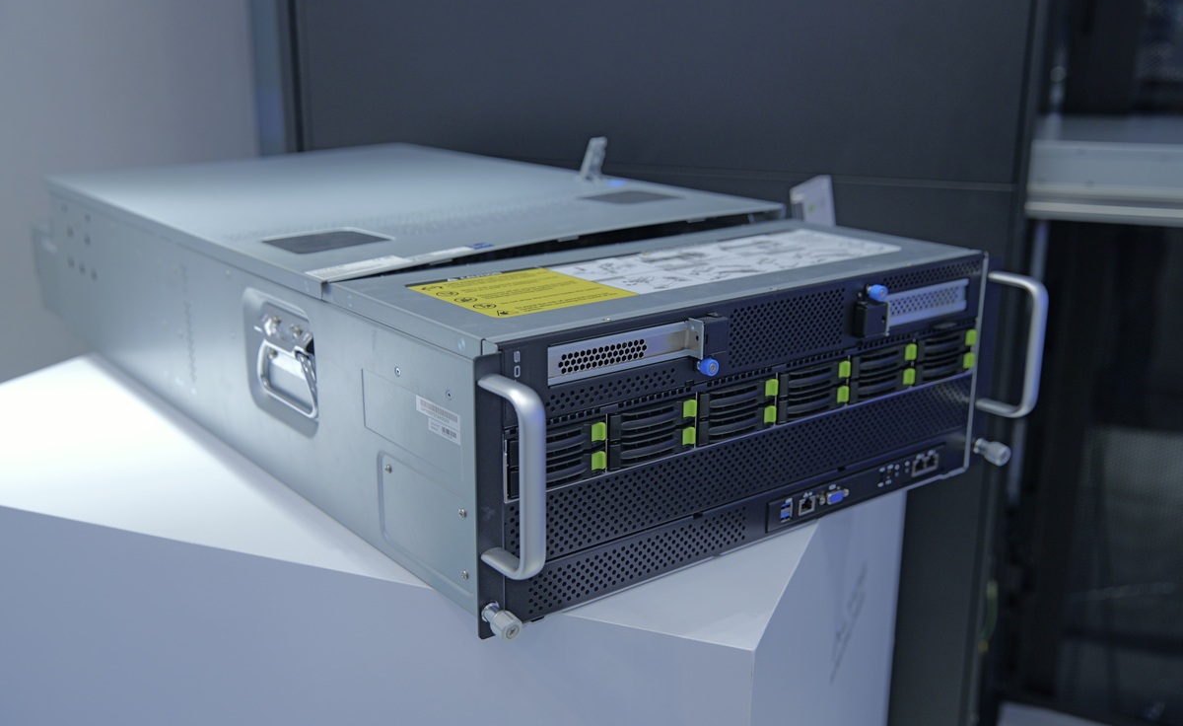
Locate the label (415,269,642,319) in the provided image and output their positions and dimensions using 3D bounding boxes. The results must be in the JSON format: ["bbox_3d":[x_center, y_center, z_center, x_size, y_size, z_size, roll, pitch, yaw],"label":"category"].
[{"bbox_3d":[-0.046,-0.047,0.807,0.111,0.002,0.106,-12,20,-37],"label":"label"}]

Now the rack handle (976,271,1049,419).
[{"bbox_3d":[0.323,-0.011,0.955,0.014,0.112,0.049,-12,20,-37],"label":"rack handle"}]

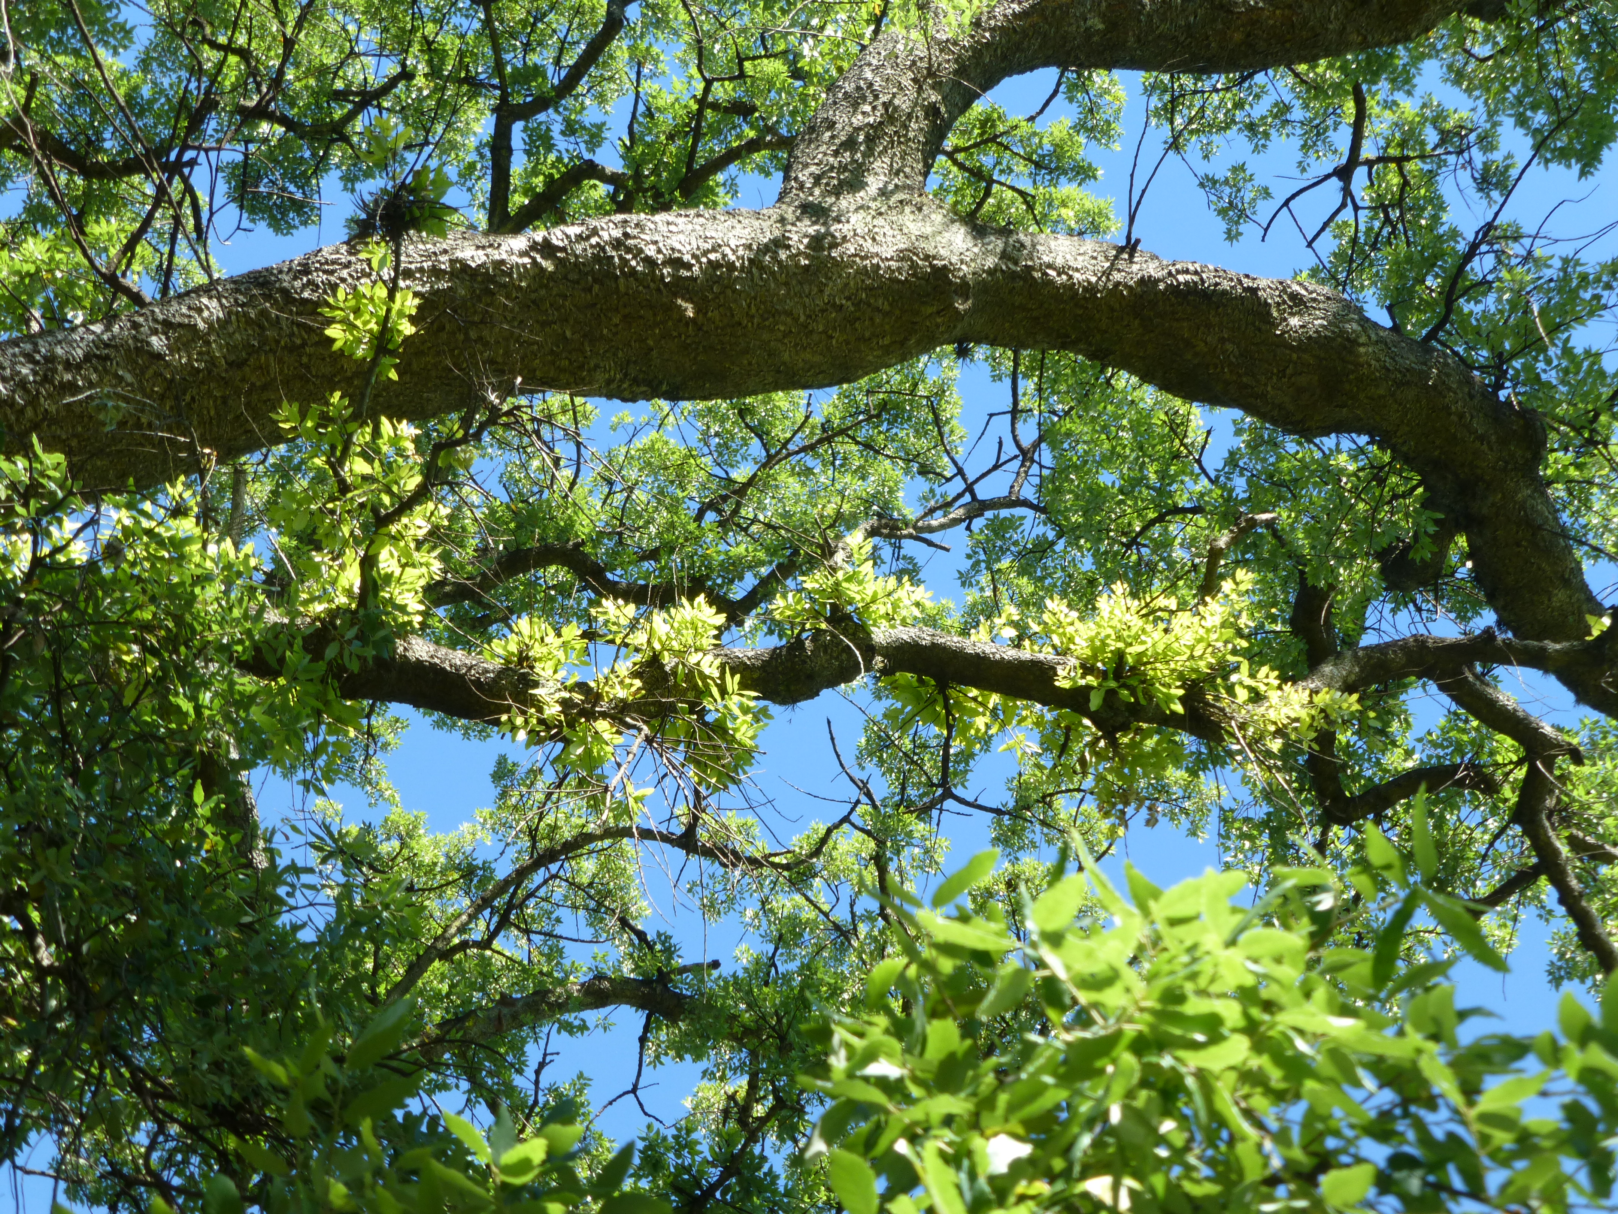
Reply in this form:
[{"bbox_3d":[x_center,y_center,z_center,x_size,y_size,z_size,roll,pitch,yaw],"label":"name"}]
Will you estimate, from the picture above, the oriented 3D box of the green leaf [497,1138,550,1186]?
[{"bbox_3d":[-0.233,0.450,3.000,0.046,0.018,0.030,-34,-75,-13],"label":"green leaf"}]

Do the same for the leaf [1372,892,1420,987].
[{"bbox_3d":[0.432,0.243,2.700,0.022,0.073,0.020,21,-1,10],"label":"leaf"}]

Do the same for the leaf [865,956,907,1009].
[{"bbox_3d":[0.062,0.304,3.000,0.025,0.049,0.014,36,-14,-10],"label":"leaf"}]

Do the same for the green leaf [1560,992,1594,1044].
[{"bbox_3d":[0.624,0.333,3.000,0.024,0.046,0.014,-18,-15,5],"label":"green leaf"}]

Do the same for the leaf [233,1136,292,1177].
[{"bbox_3d":[-0.400,0.403,2.700,0.051,0.016,0.020,36,-12,-2],"label":"leaf"}]

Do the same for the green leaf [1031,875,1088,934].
[{"bbox_3d":[0.204,0.241,3.000,0.037,0.059,0.014,40,-14,-11],"label":"green leaf"}]

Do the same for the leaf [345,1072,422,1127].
[{"bbox_3d":[-0.347,0.399,3.000,0.074,0.014,0.031,-31,-75,-14],"label":"leaf"}]

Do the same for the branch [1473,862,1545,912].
[{"bbox_3d":[1.707,0.681,9.000,0.201,0.052,0.070,-34,-9,7],"label":"branch"}]

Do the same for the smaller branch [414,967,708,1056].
[{"bbox_3d":[-0.770,1.258,11.500,0.925,0.190,0.190,-11,-37,0],"label":"smaller branch"}]

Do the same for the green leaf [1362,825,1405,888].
[{"bbox_3d":[0.468,0.202,3.000,0.026,0.059,0.014,-34,-14,10],"label":"green leaf"}]

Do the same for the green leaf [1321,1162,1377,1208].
[{"bbox_3d":[0.381,0.405,2.600,0.044,0.028,0.020,-30,-12,3],"label":"green leaf"}]

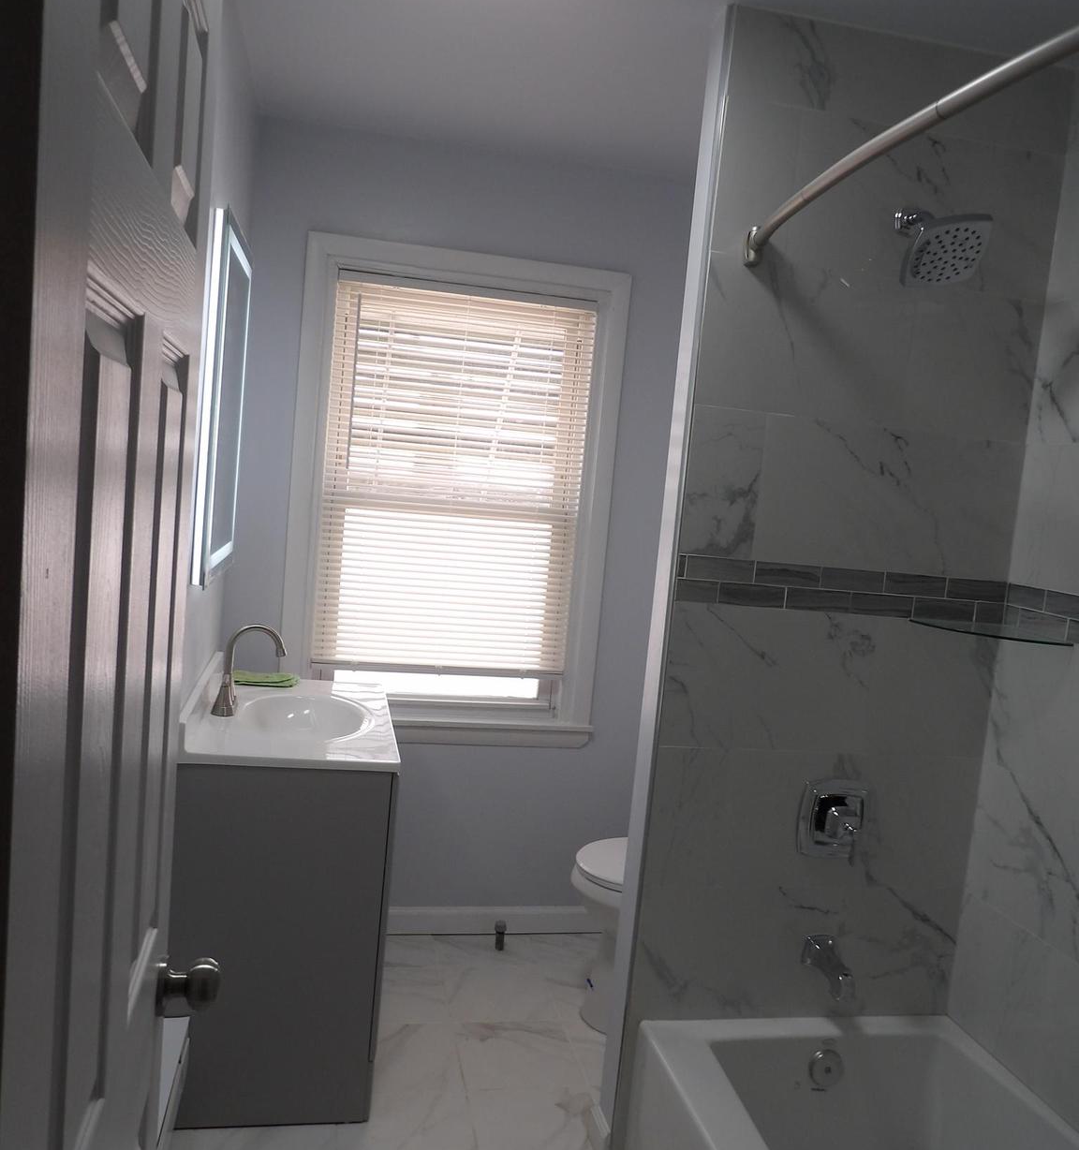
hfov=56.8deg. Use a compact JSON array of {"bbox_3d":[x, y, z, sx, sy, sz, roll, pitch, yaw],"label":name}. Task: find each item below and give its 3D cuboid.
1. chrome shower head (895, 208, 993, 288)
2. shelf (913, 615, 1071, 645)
[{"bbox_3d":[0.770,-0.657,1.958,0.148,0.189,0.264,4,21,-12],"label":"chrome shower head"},{"bbox_3d":[0.947,0.121,2.104,0.230,0.011,0.225,4,6,-12],"label":"shelf"}]

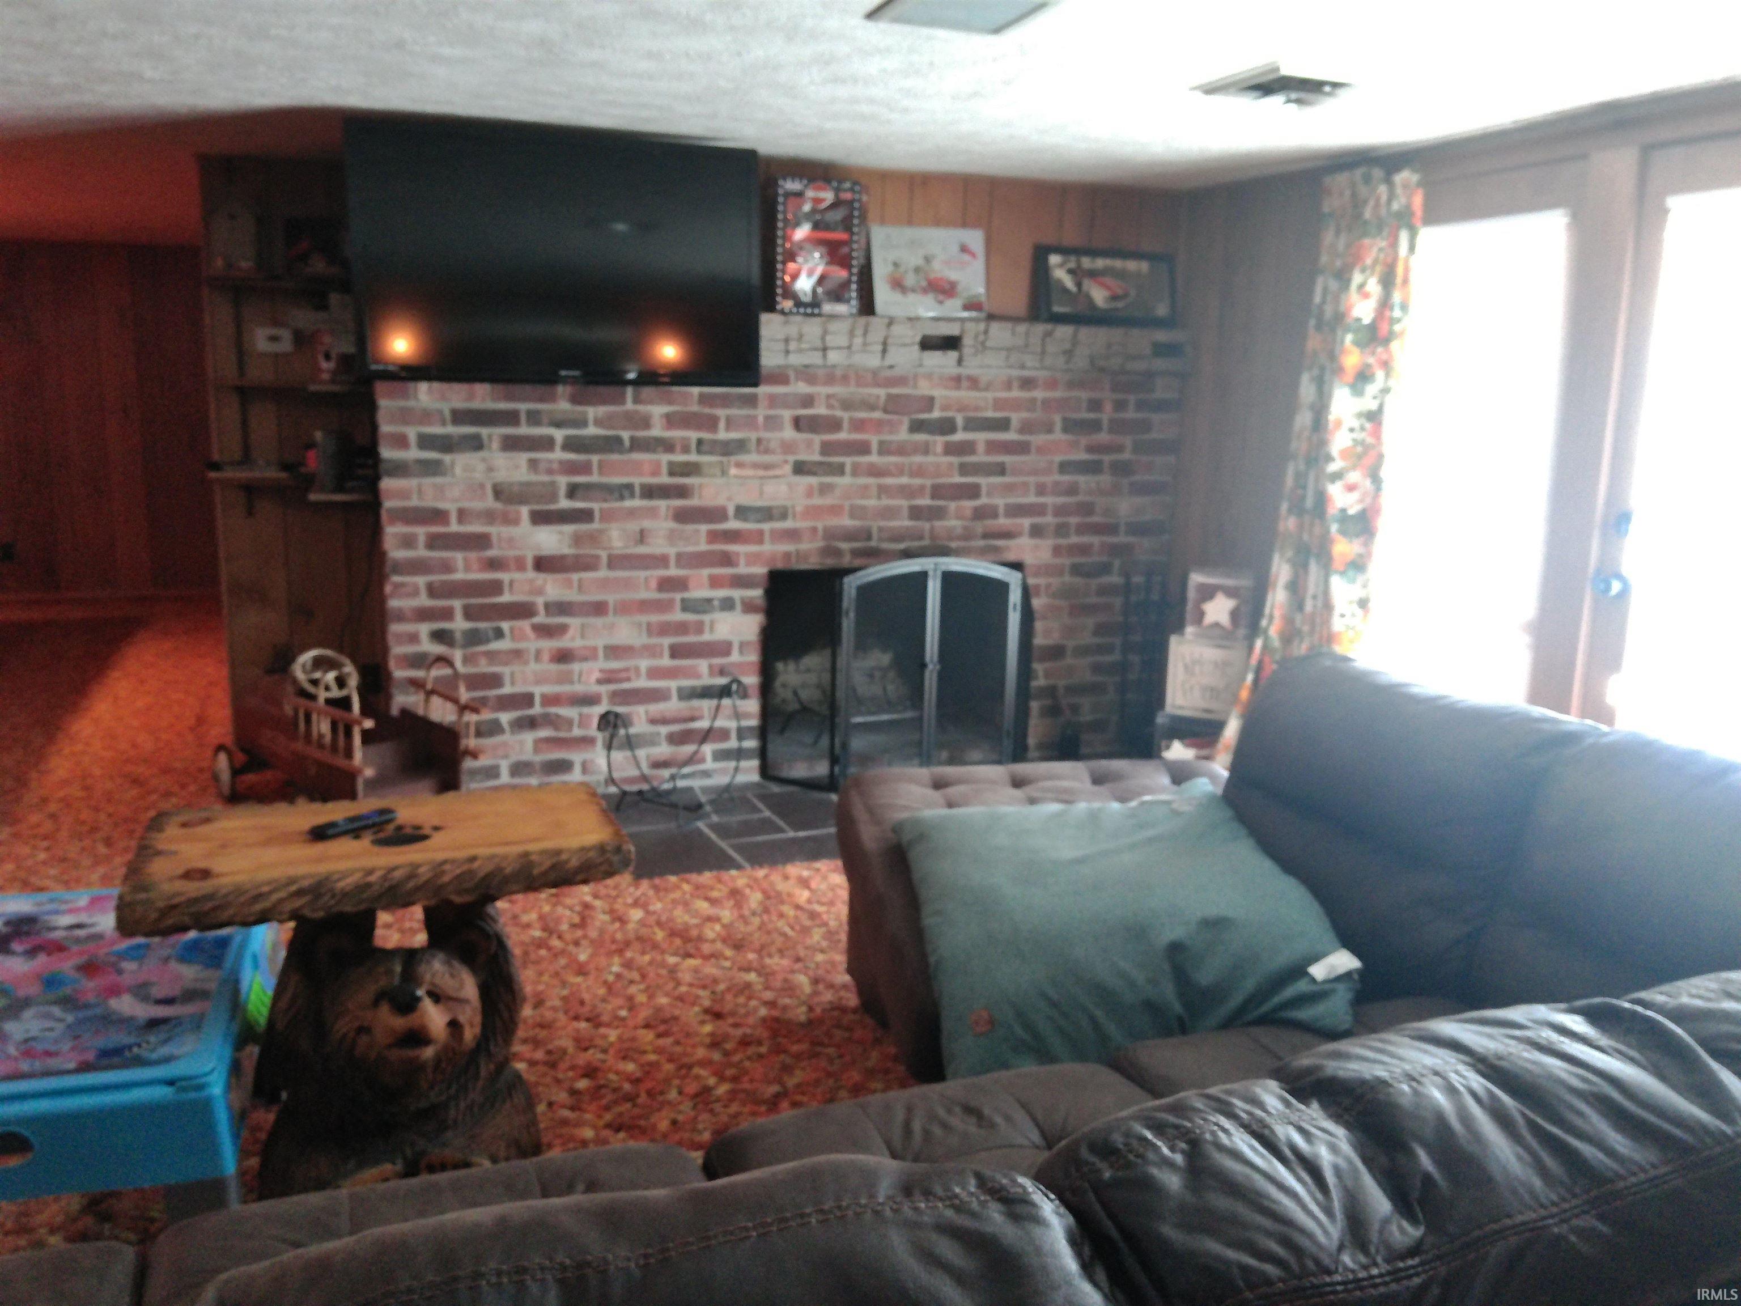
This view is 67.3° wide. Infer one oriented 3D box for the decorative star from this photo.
[{"bbox_3d":[1.198,-0.147,4.482,0.153,0.145,0.022,10,14,37],"label":"decorative star"}]

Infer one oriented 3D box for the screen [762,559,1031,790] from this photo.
[{"bbox_3d":[0.157,0.047,4.539,1.031,0.786,0.262,-3,12,-19],"label":"screen"}]

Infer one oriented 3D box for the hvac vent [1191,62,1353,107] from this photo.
[{"bbox_3d":[0.940,-1.270,2.959,0.301,0.033,0.284,-3,12,-19],"label":"hvac vent"}]

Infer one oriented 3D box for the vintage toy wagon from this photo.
[{"bbox_3d":[-1.627,0.253,4.054,0.914,0.502,0.413,9,14,36],"label":"vintage toy wagon"}]

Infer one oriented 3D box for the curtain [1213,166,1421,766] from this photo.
[{"bbox_3d":[1.348,-0.446,4.053,0.167,1.974,0.613,-3,12,-19],"label":"curtain"}]

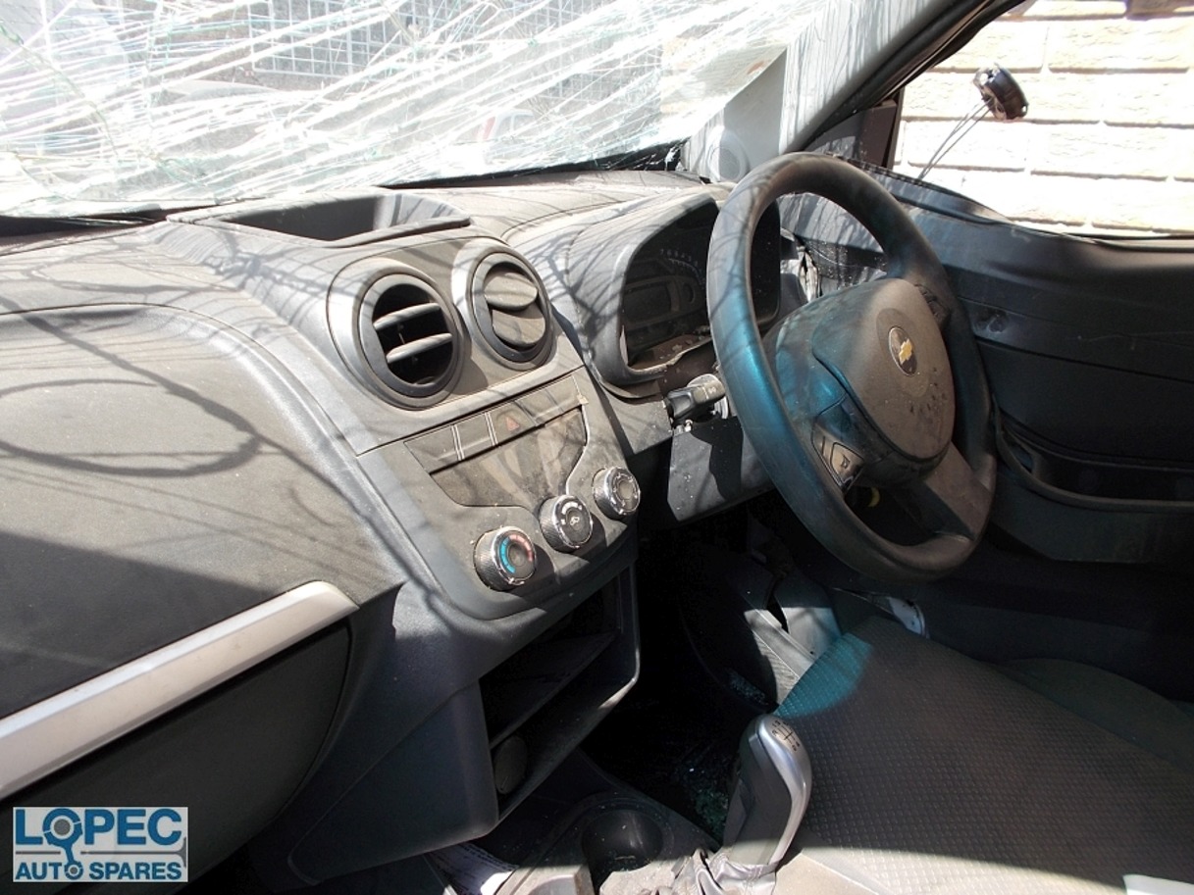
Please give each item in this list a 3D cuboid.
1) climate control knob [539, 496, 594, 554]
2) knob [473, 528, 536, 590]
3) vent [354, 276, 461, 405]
[{"bbox_3d":[-0.019,0.050,0.594,0.014,0.039,0.039,-22,3,40],"label":"climate control knob"},{"bbox_3d":[-0.054,0.067,0.546,0.014,0.039,0.039,-22,3,40],"label":"knob"},{"bbox_3d":[-0.121,-0.069,0.560,0.028,0.079,0.079,-10,11,38],"label":"vent"}]

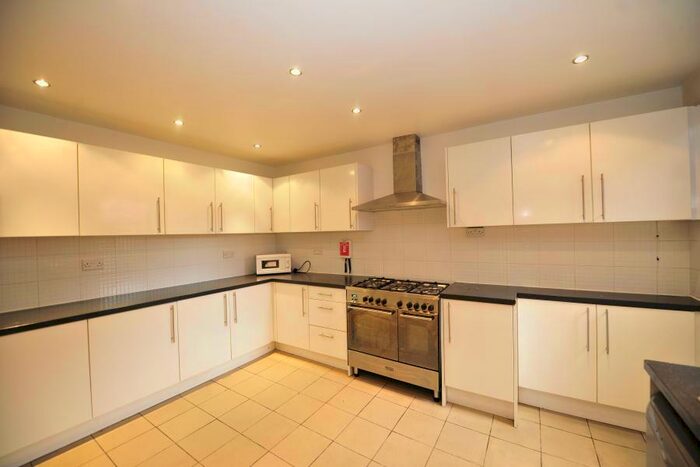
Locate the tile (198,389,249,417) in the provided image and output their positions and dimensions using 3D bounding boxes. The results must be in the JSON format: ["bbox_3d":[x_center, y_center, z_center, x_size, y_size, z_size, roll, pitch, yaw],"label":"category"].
[{"bbox_3d":[-1.069,1.448,2.317,0.298,0.010,0.298,-1,-1,33],"label":"tile"}]

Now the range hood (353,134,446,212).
[{"bbox_3d":[0.535,-0.639,2.773,0.900,0.768,0.500,-1,0,33],"label":"range hood"}]

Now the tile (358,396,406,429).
[{"bbox_3d":[0.262,1.423,2.162,0.298,0.010,0.298,-1,-1,33],"label":"tile"}]

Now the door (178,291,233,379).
[{"bbox_3d":[-1.399,0.963,2.653,0.030,0.715,0.497,-1,0,32],"label":"door"}]

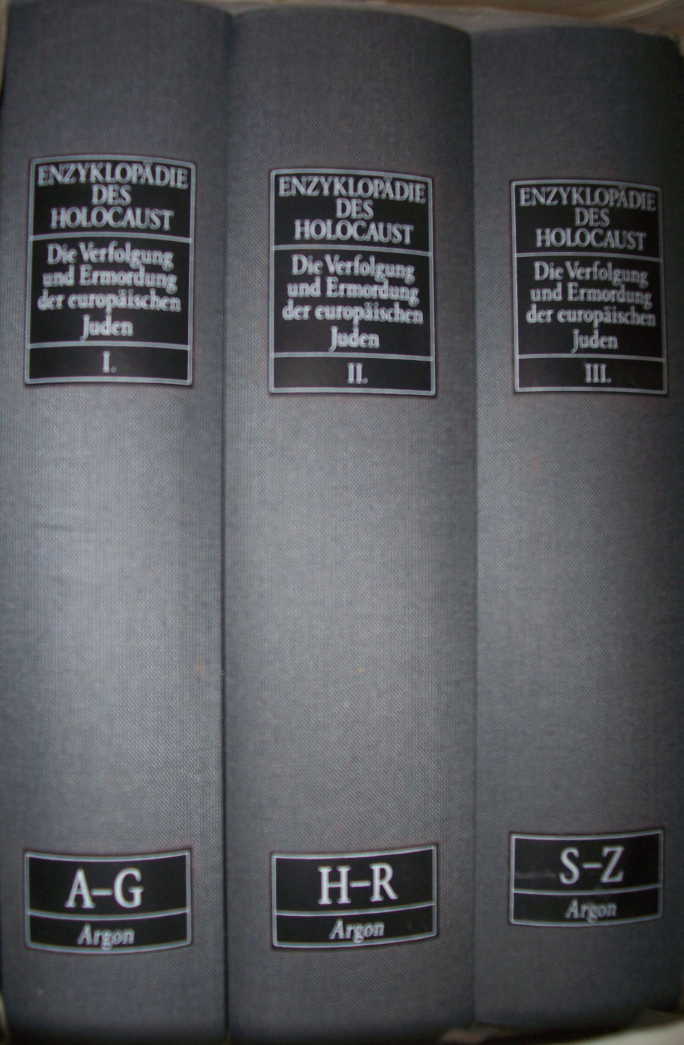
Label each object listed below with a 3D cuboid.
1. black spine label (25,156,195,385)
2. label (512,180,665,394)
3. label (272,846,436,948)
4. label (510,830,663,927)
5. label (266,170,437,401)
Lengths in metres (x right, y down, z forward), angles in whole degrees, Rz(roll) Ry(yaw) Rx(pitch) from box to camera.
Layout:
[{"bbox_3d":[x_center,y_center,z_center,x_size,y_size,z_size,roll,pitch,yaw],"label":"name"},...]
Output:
[{"bbox_3d":[-0.056,-0.061,0.249,0.041,0.055,0.004,0,0,-5],"label":"black spine label"},{"bbox_3d":[0.064,-0.061,0.266,0.041,0.055,0.004,0,0,-7],"label":"label"},{"bbox_3d":[0.003,0.093,0.256,0.041,0.023,0.004,0,0,-8],"label":"label"},{"bbox_3d":[0.064,0.092,0.266,0.041,0.023,0.004,0,0,-7],"label":"label"},{"bbox_3d":[0.003,-0.060,0.256,0.041,0.055,0.004,0,0,-8],"label":"label"}]

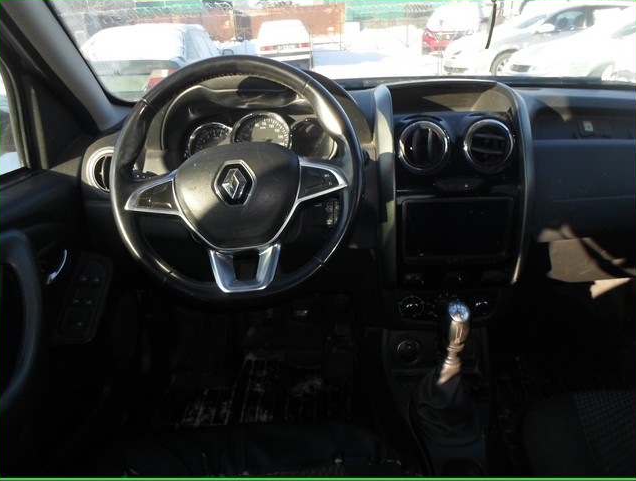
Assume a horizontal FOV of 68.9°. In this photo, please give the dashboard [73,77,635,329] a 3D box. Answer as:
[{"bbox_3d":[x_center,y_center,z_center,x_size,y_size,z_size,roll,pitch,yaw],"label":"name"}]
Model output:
[{"bbox_3d":[0.240,-0.120,0.951,1.370,0.430,0.440,0,25,0],"label":"dashboard"}]

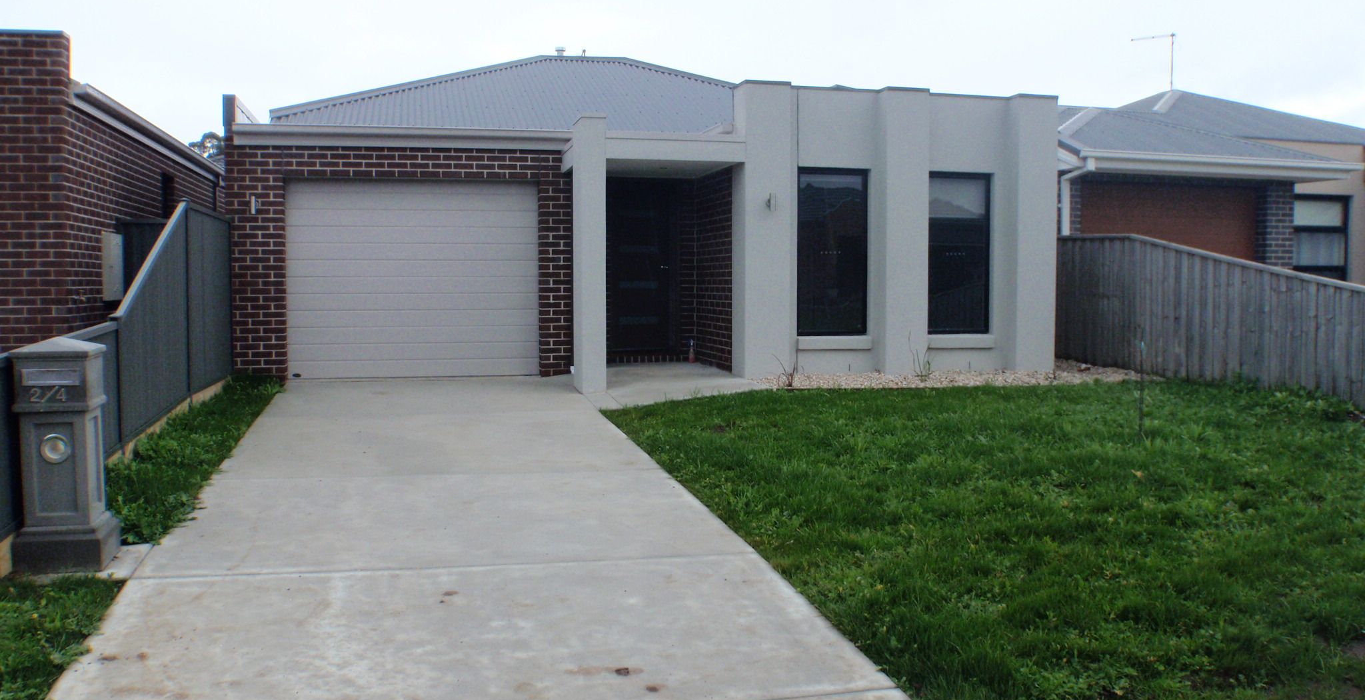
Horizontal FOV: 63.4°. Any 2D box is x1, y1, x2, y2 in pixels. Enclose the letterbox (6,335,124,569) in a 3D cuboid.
[{"bbox_3d":[-3.024,0.487,5.404,0.385,1.115,0.385,-1,3,-14],"label":"letterbox"}]

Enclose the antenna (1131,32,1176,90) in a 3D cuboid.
[{"bbox_3d":[8.678,-5.273,20.329,0.780,1.050,0.350,2,4,33],"label":"antenna"}]

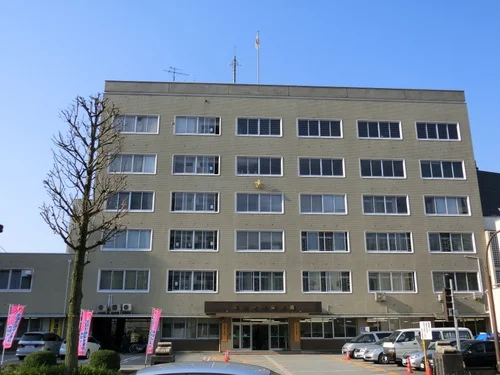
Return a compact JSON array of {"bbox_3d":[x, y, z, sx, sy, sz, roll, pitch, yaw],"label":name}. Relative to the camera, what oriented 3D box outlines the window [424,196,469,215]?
[{"bbox_3d":[19.391,1.846,48.150,4.540,1.970,0.200,1,-17,-3],"label":"window"}]

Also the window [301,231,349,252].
[{"bbox_3d":[7.122,5.154,46.349,4.540,1.970,0.200,1,-17,-3],"label":"window"}]

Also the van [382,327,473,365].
[{"bbox_3d":[10.504,9.403,29.145,4.700,1.980,1.690,1,-17,-3],"label":"van"}]

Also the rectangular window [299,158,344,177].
[{"bbox_3d":[6.875,-1.933,47.252,4.464,1.992,0.200,1,-17,-4],"label":"rectangular window"}]

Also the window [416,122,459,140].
[{"bbox_3d":[19.694,-5.849,51.237,4.680,2.090,0.150,1,-17,-3],"label":"window"}]

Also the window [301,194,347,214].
[{"bbox_3d":[7.115,1.645,47.406,4.540,1.970,0.200,1,-17,-3],"label":"window"}]

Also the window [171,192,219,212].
[{"bbox_3d":[-4.948,1.331,44.346,4.431,1.907,0.200,1,-17,-3],"label":"window"}]

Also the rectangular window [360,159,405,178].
[{"bbox_3d":[13.247,-1.850,48.861,4.540,1.970,0.200,1,-17,-3],"label":"rectangular window"}]

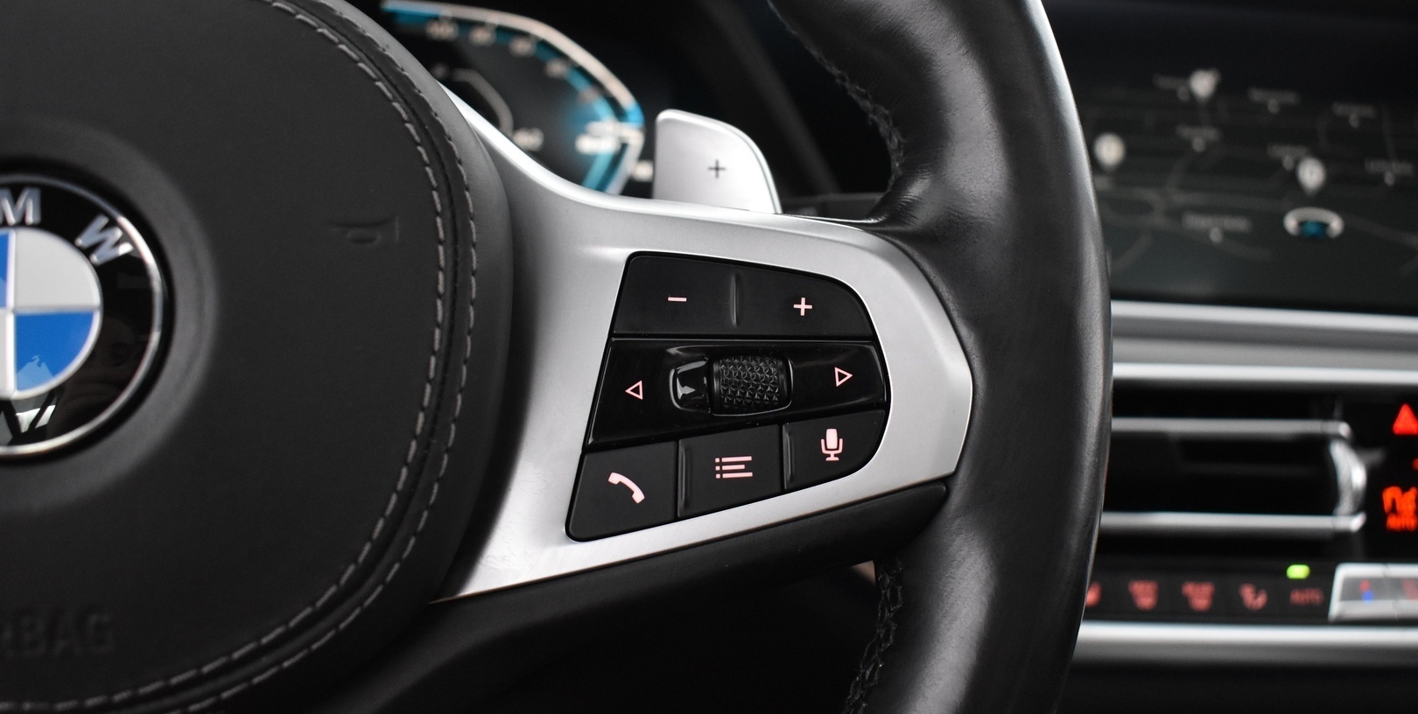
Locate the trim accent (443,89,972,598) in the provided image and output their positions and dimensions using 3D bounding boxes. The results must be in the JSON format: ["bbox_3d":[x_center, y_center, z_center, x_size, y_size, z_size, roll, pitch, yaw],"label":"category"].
[{"bbox_3d":[-0.001,-0.002,0.241,0.097,0.090,0.028,1,-10,-8],"label":"trim accent"}]

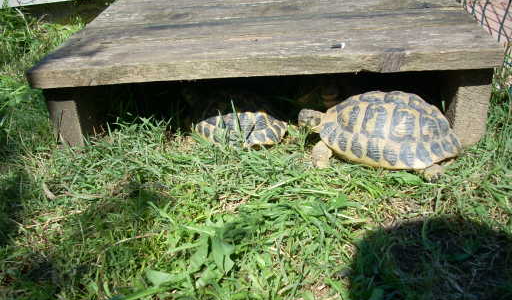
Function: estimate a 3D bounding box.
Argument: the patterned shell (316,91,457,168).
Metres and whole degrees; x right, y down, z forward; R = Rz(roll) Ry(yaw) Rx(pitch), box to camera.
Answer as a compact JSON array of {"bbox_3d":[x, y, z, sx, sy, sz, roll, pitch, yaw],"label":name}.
[{"bbox_3d":[0.179,-0.034,0.740,0.185,0.083,0.132,8,30,24],"label":"patterned shell"}]

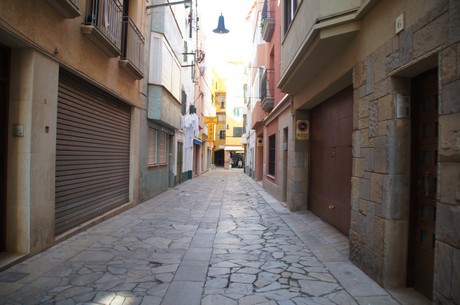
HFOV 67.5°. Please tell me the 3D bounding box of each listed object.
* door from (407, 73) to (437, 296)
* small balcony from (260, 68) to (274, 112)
[{"bbox_3d":[1.916,0.307,3.187,0.080,2.190,0.850,1,-1,-1],"label":"door"},{"bbox_3d":[1.448,-2.218,13.351,0.320,1.550,1.700,1,-1,-1],"label":"small balcony"}]

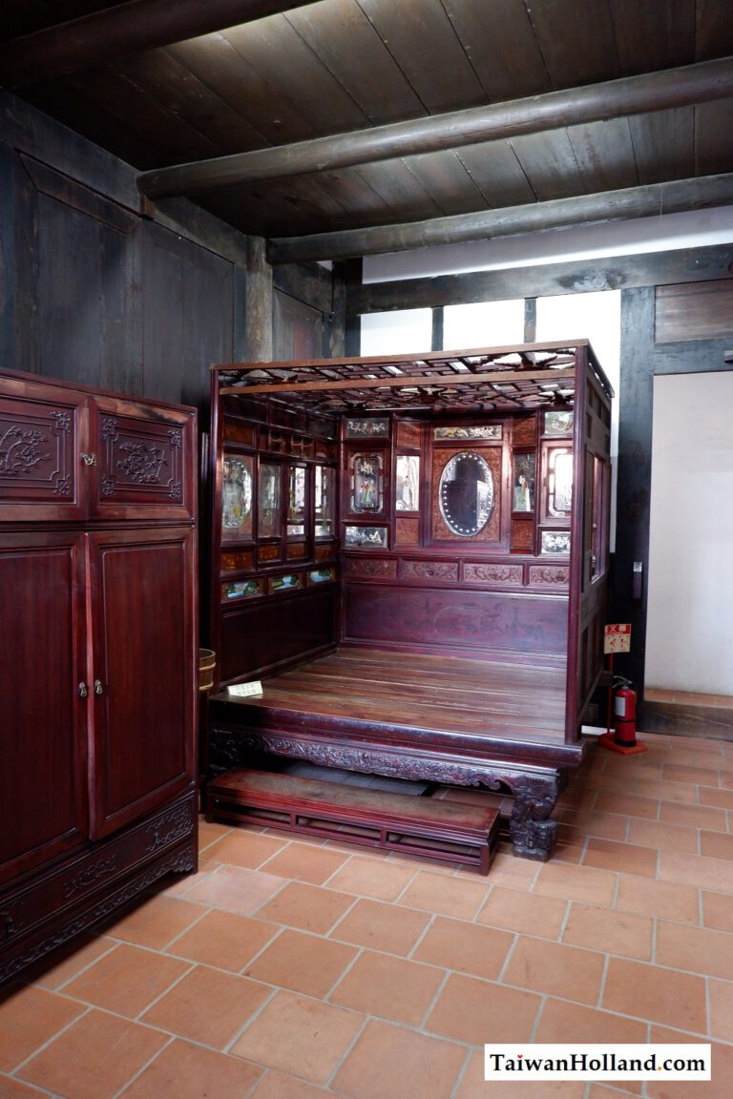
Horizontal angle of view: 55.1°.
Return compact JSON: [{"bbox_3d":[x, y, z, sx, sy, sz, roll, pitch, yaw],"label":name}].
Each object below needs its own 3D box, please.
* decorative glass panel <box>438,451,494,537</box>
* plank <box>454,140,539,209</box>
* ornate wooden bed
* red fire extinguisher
[{"bbox_3d":[0.681,-0.376,4.771,0.392,0.576,0.025,2,2,23],"label":"decorative glass panel"},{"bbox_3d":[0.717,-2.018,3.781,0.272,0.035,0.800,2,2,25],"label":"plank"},{"bbox_3d":[0.347,0.184,4.126,2.000,2.315,1.620,2,2,23],"label":"ornate wooden bed"},{"bbox_3d":[1.758,1.087,4.766,0.145,0.465,0.150,-1,2,-31],"label":"red fire extinguisher"}]

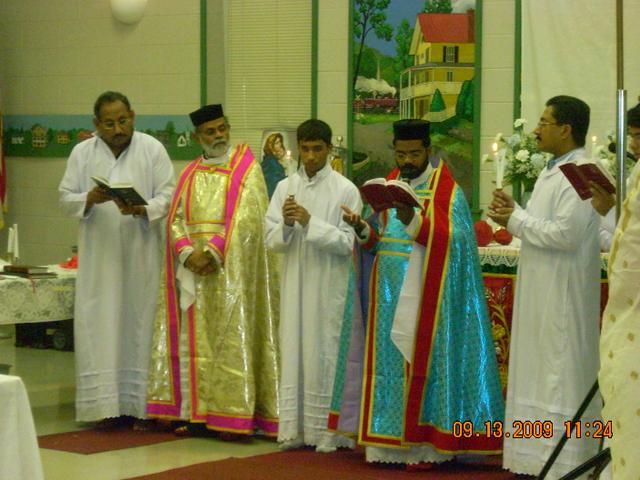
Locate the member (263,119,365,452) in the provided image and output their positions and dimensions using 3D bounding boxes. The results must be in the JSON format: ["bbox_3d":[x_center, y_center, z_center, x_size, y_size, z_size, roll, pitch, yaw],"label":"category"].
[{"bbox_3d":[-0.028,0.221,10.224,0.470,1.630,0.390,1,4,18],"label":"member"}]

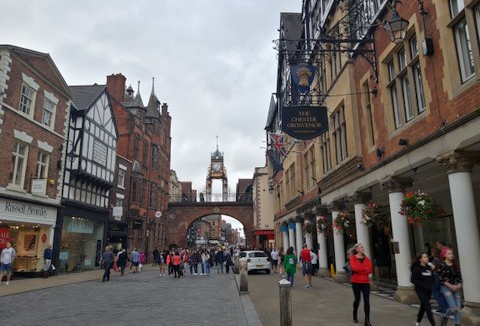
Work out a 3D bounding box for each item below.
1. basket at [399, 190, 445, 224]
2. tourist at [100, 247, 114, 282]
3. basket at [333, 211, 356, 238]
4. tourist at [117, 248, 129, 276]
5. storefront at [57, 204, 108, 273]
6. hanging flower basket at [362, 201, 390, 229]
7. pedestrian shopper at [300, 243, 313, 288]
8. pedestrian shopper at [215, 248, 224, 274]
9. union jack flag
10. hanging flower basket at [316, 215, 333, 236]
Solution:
[{"bbox_3d":[4.851,1.162,9.665,0.930,0.880,0.950,0,-13,-2],"label":"basket"},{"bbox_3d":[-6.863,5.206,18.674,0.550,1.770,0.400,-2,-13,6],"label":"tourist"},{"bbox_3d":[5.053,2.991,17.389,1.000,1.150,1.000,0,-13,-1],"label":"basket"},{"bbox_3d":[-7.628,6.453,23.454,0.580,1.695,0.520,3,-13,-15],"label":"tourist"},{"bbox_3d":[-11.450,5.560,26.108,1.000,4.300,6.800,-1,-13,3],"label":"storefront"},{"bbox_3d":[4.729,1.817,12.488,0.860,0.900,0.860,0,-13,-2],"label":"hanging flower basket"},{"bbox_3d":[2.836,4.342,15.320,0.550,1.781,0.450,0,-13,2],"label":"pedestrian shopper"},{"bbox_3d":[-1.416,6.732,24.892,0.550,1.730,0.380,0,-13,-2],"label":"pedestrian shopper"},{"bbox_3d":[2.563,-1.165,24.000,1.000,1.500,0.350,0,-13,-2],"label":"union jack flag"},{"bbox_3d":[4.928,3.674,21.026,0.920,1.100,0.920,0,-13,-1],"label":"hanging flower basket"}]

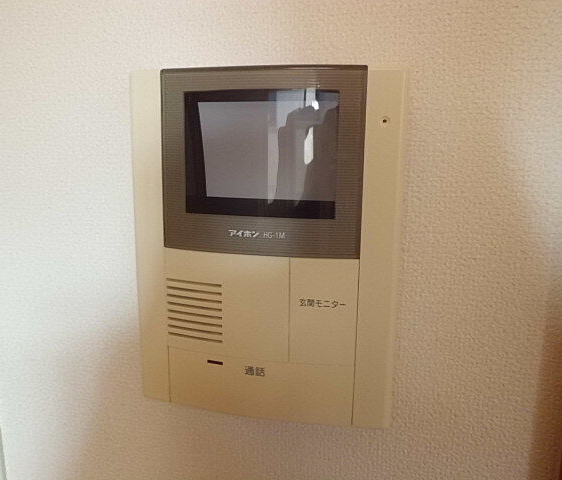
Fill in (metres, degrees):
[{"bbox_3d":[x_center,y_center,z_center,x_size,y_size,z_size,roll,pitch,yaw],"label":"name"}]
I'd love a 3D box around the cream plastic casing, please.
[{"bbox_3d":[-0.010,0.005,0.281,0.153,0.198,0.045,2,9,11],"label":"cream plastic casing"}]

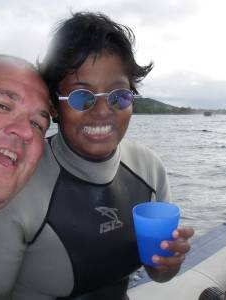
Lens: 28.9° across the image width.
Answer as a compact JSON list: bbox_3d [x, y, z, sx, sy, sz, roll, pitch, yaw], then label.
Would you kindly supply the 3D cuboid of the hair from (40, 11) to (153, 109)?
[{"bbox_3d":[-0.034,-0.174,0.855,0.208,0.200,0.215,-1,6,-14],"label":"hair"}]

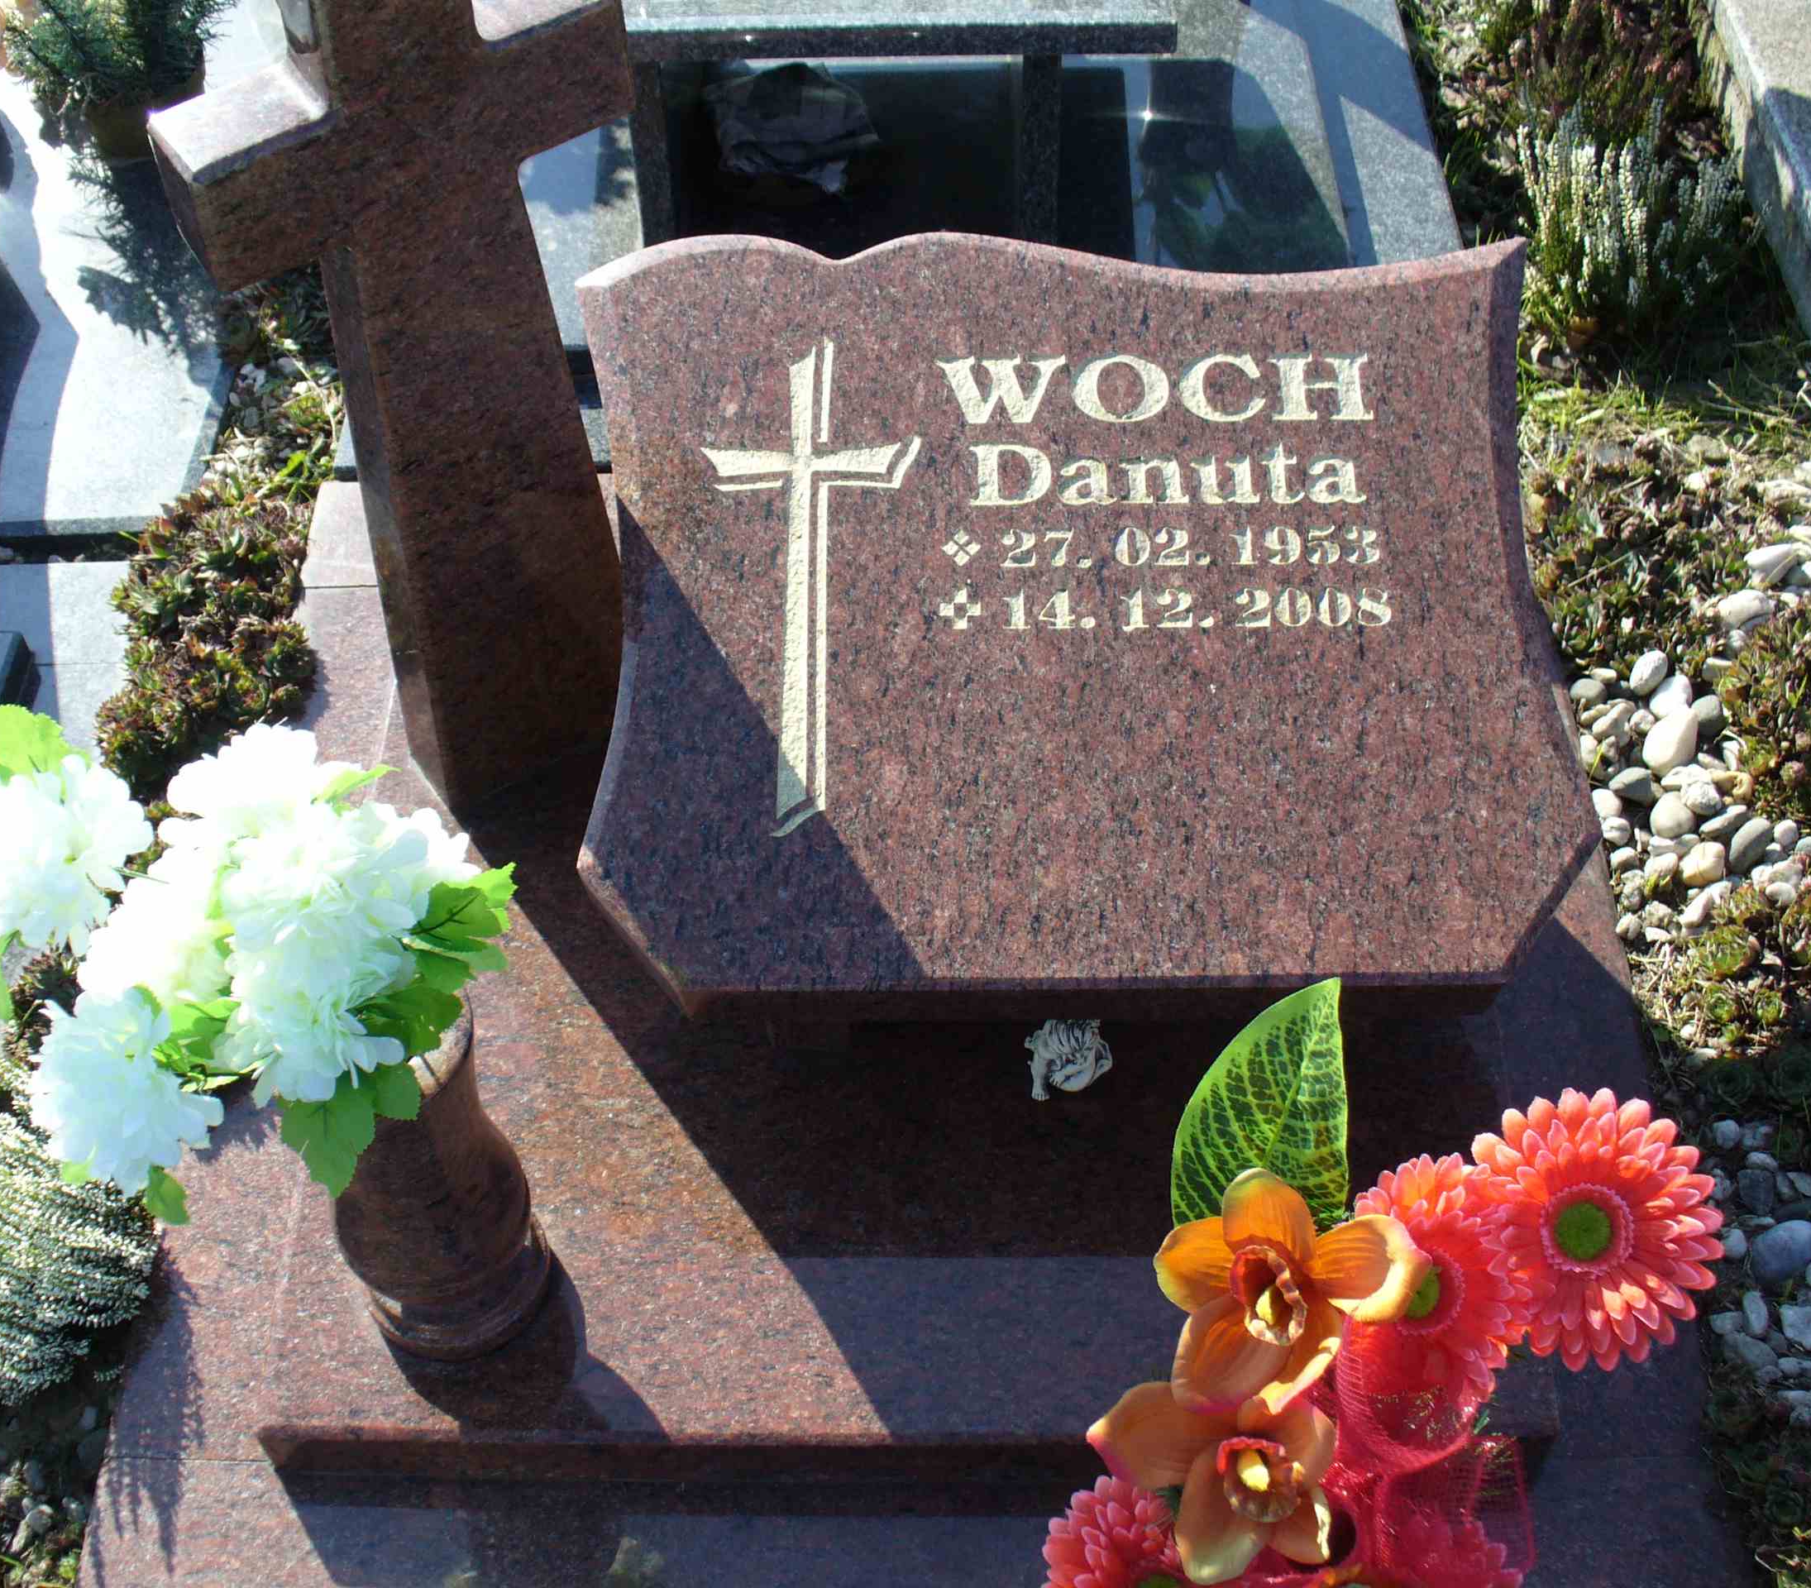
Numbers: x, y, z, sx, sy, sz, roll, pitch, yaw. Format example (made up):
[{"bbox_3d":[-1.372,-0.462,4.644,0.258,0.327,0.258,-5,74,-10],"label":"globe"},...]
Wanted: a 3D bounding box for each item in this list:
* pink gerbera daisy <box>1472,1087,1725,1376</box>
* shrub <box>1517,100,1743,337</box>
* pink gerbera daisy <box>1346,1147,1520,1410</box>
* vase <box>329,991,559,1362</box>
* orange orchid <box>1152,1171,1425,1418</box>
[{"bbox_3d":[0.292,0.185,0.955,0.108,0.042,0.116,0,83,9],"label":"pink gerbera daisy"},{"bbox_3d":[0.623,-0.490,1.940,0.180,0.180,0.160,0,52,0],"label":"shrub"},{"bbox_3d":[0.227,0.213,0.985,0.100,0.045,0.113,0,83,12],"label":"pink gerbera daisy"},{"bbox_3d":[-0.254,0.196,1.190,0.105,0.262,0.105,0,52,0],"label":"vase"},{"bbox_3d":[0.160,0.208,0.940,0.112,0.050,0.105,0,85,3],"label":"orange orchid"}]

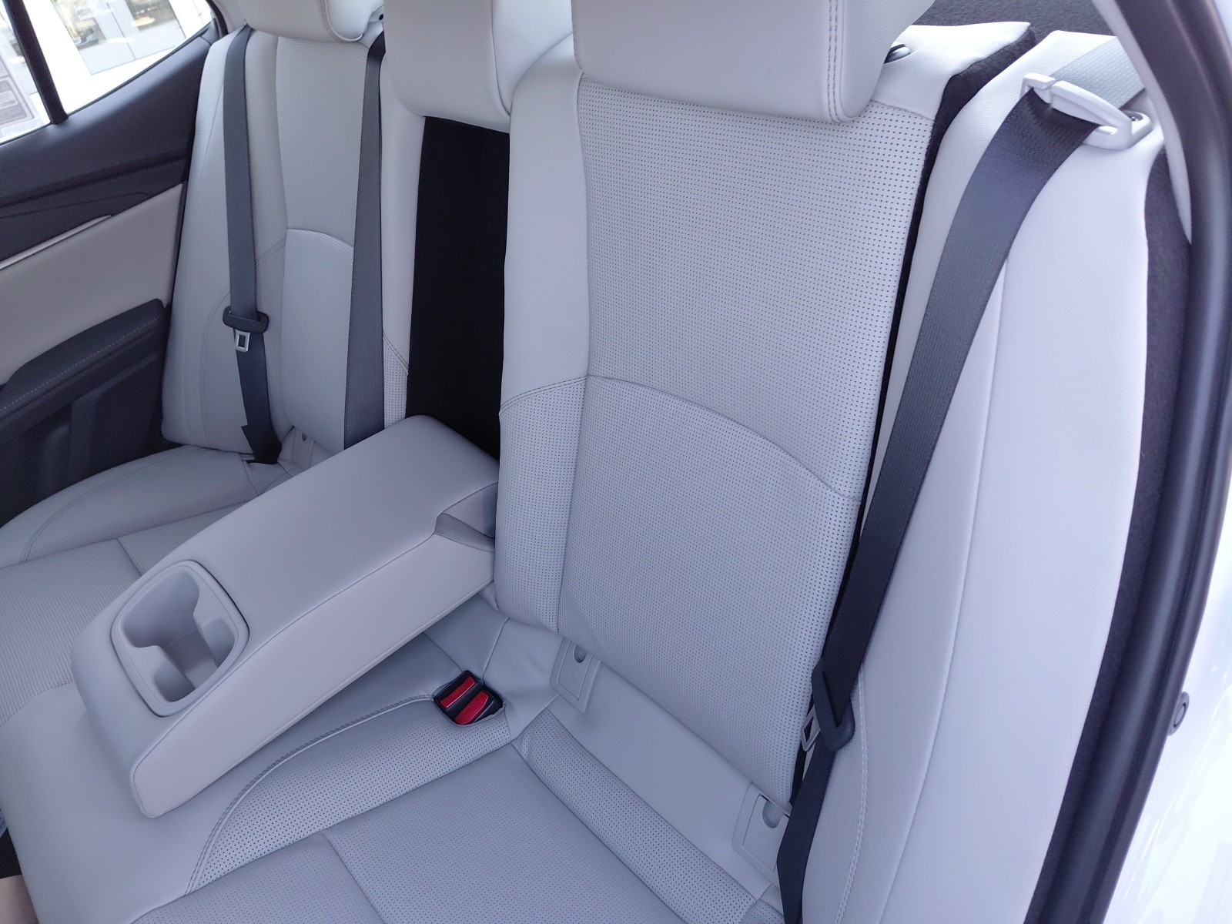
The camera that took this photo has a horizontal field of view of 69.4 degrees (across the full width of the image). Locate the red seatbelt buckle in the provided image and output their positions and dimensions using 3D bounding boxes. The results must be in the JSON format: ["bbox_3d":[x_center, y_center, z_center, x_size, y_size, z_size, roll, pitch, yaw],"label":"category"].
[{"bbox_3d":[-0.158,0.270,0.970,0.048,0.036,0.068,-35,42,-26],"label":"red seatbelt buckle"}]

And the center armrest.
[{"bbox_3d":[-0.336,0.127,0.972,0.487,0.121,0.220,-35,42,-26],"label":"center armrest"}]

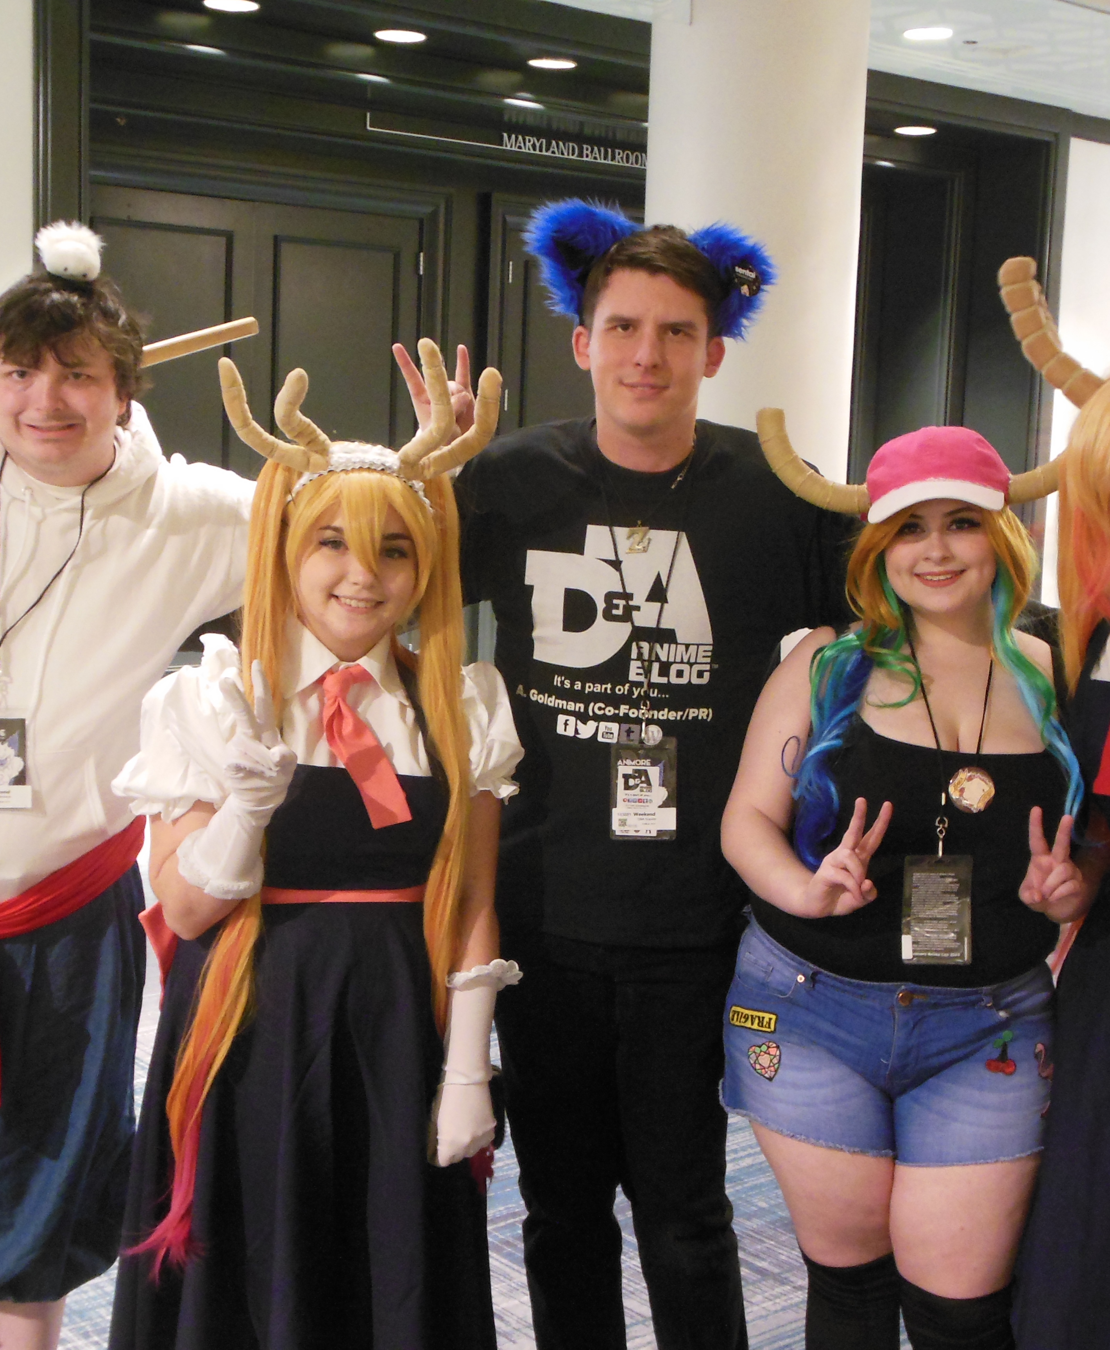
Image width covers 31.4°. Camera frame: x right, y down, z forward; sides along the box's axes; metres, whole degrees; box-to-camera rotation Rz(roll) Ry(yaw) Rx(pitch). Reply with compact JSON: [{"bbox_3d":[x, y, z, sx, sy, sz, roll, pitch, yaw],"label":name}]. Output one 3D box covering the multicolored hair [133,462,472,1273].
[{"bbox_3d":[-0.263,0.185,2.090,0.335,0.850,0.260,1,8,-11],"label":"multicolored hair"}]

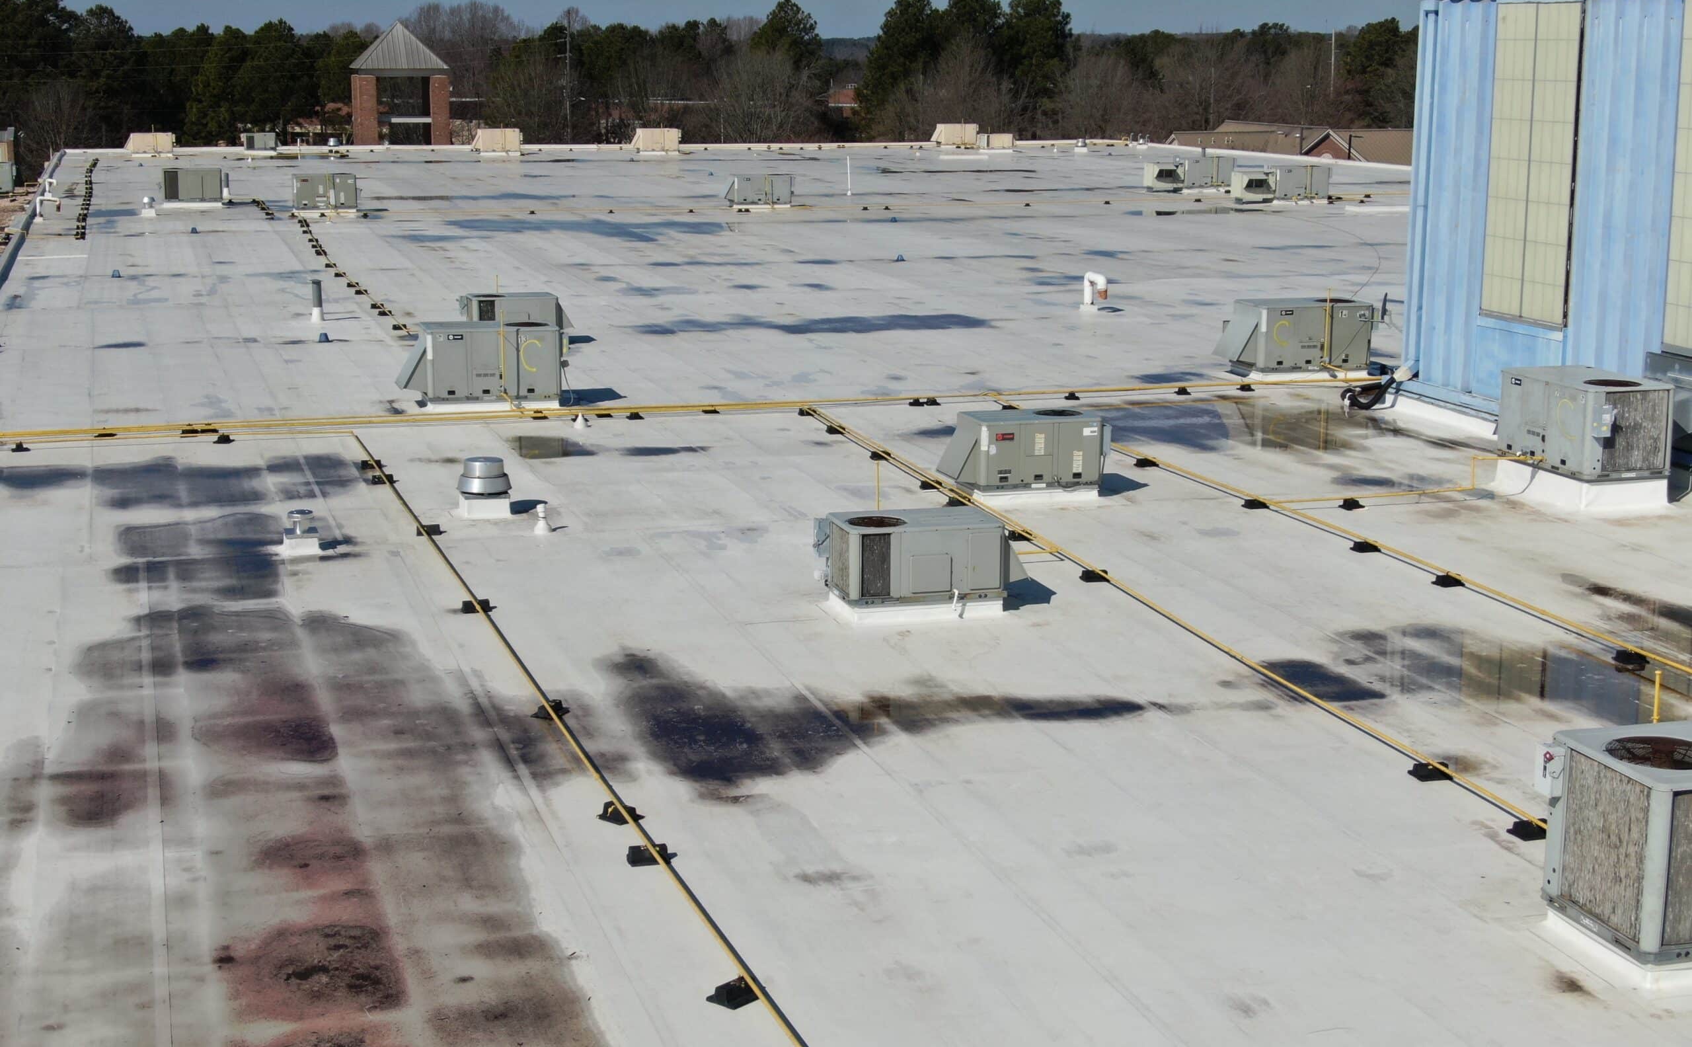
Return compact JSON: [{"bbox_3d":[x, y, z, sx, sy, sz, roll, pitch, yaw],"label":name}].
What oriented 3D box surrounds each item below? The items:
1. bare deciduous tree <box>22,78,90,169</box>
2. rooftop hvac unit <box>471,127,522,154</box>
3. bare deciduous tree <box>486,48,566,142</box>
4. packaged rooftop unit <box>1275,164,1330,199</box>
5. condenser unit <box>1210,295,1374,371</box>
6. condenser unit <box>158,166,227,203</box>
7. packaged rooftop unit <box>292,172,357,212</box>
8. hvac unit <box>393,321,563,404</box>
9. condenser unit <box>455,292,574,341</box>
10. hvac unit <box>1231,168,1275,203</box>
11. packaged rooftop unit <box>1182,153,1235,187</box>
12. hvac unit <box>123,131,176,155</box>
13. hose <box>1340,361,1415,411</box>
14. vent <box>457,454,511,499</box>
[{"bbox_3d":[-67.328,-33.748,200.000,5.900,8.564,5.900,-3,12,-16],"label":"bare deciduous tree"},{"bbox_3d":[-19.883,-21.701,133.008,2.878,1.320,1.380,-3,12,-14],"label":"rooftop hvac unit"},{"bbox_3d":[-26.470,-33.021,195.354,6.465,12.833,6.465,0,12,0],"label":"bare deciduous tree"},{"bbox_3d":[17.899,-13.544,93.268,2.280,1.210,1.350,-3,12,-13],"label":"packaged rooftop unit"},{"bbox_3d":[8.597,-3.642,45.206,2.790,1.220,1.340,-3,12,-13],"label":"condenser unit"},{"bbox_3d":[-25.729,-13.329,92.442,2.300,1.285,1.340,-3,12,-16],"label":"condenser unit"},{"bbox_3d":[-19.638,-12.508,88.470,2.288,1.305,1.340,-3,12,-16],"label":"packaged rooftop unit"},{"bbox_3d":[-6.416,-2.820,41.092,2.770,1.230,1.360,-3,12,-14],"label":"hvac unit"},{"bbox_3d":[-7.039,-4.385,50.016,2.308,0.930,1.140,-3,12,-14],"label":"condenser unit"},{"bbox_3d":[16.142,-13.344,92.738,1.400,1.200,1.300,-3,12,-13],"label":"hvac unit"},{"bbox_3d":[15.647,-15.359,102.644,2.303,1.324,1.340,-3,12,-16],"label":"packaged rooftop unit"},{"bbox_3d":[-38.291,-20.924,129.119,2.671,1.120,1.380,-3,12,-14],"label":"hvac unit"},{"bbox_3d":[9.321,-2.371,41.050,1.130,0.720,0.700,-3,12,-13],"label":"hose"},{"bbox_3d":[-4.955,-0.620,32.038,0.720,0.450,0.720,-3,12,-13],"label":"vent"}]

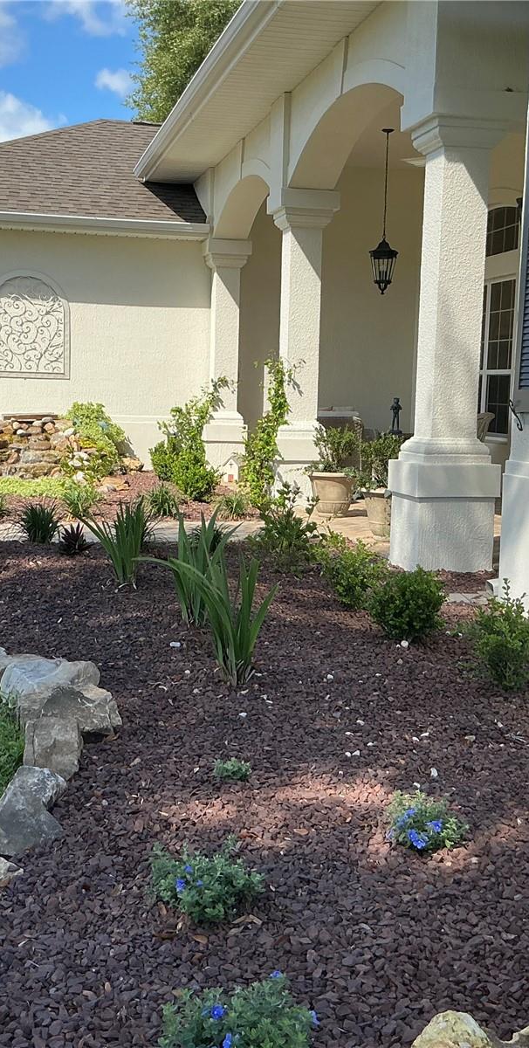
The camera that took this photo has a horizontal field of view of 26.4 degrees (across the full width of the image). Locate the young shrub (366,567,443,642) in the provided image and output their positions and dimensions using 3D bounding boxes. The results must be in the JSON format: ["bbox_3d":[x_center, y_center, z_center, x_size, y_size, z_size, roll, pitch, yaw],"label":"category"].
[{"bbox_3d":[0.727,0.415,5.801,0.416,0.393,0.416,2,7,7],"label":"young shrub"}]

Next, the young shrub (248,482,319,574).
[{"bbox_3d":[0.111,0.019,6.559,0.390,0.470,0.390,1,6,0],"label":"young shrub"}]

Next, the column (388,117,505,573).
[{"bbox_3d":[1.245,-1.163,7.630,0.582,2.912,0.582,0,7,-14],"label":"column"}]

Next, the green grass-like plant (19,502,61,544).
[{"bbox_3d":[-1.671,-0.004,8.424,0.304,0.311,0.304,0,7,-11],"label":"green grass-like plant"}]

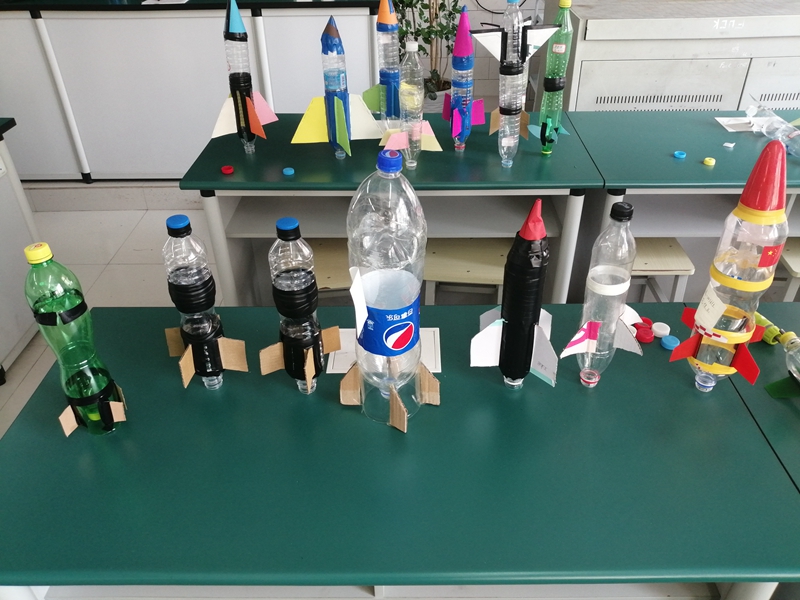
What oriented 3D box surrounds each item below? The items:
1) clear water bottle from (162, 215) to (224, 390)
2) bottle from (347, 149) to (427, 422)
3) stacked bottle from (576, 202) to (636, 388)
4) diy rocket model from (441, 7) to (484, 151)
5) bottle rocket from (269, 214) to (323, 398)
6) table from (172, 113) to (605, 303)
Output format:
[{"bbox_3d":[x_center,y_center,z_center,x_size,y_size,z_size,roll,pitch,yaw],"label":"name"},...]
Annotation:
[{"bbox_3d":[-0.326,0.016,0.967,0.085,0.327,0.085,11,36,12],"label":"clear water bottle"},{"bbox_3d":[-0.015,0.003,0.871,0.110,0.454,0.110,1,36,-1],"label":"bottle"},{"bbox_3d":[0.298,0.007,0.873,0.065,0.308,0.065,-1,34,1],"label":"stacked bottle"},{"bbox_3d":[0.176,-0.611,1.693,0.120,0.392,0.120,8,35,12],"label":"diy rocket model"},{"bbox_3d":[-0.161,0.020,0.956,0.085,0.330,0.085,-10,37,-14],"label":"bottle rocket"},{"bbox_3d":[-0.012,-0.191,2.178,1.210,0.780,0.590,0,36,1],"label":"table"}]

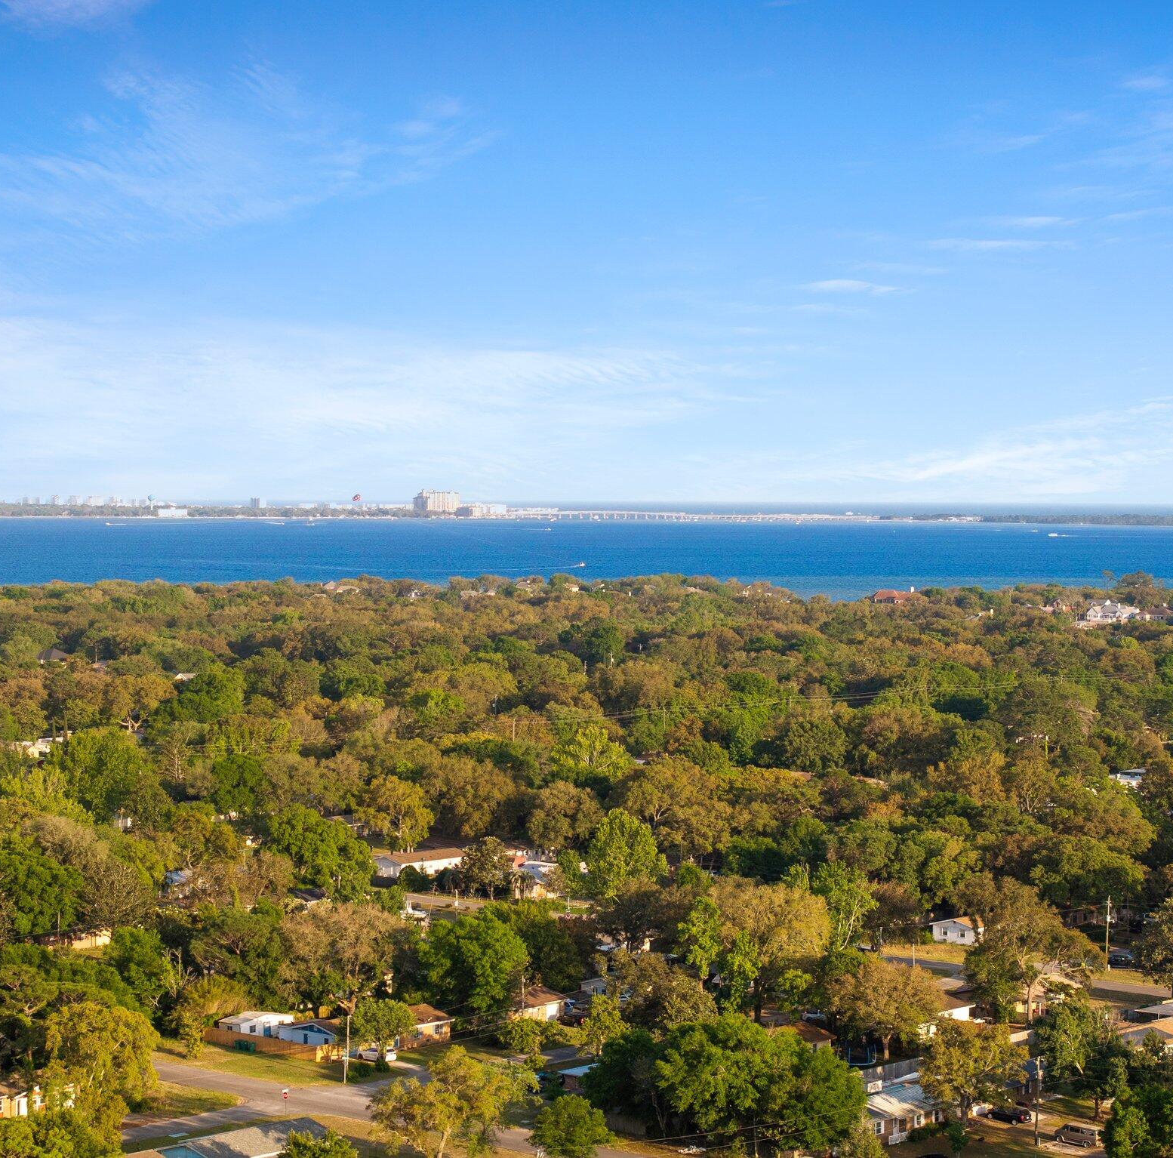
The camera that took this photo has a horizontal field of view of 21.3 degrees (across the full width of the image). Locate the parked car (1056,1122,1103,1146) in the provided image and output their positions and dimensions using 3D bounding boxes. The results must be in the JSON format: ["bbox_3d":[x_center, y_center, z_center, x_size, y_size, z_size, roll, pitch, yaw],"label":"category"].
[{"bbox_3d":[49.510,55.550,312.930,1.980,2.030,5.150,-1,2,-39],"label":"parked car"}]

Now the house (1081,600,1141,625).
[{"bbox_3d":[259.550,15.820,1554.550,28.000,10.500,16.000,0,2,9],"label":"house"}]

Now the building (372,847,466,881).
[{"bbox_3d":[-28.020,47.980,529.680,16.500,4.000,8.800,-1,2,-44],"label":"building"}]

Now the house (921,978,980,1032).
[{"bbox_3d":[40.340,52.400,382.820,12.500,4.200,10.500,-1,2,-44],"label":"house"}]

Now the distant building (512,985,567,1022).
[{"bbox_3d":[-9.146,51.983,382.179,7.500,4.300,10.500,2,2,40],"label":"distant building"}]

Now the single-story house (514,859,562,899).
[{"bbox_3d":[-7.469,48.547,503.470,11.000,4.300,8.500,2,2,40],"label":"single-story house"}]

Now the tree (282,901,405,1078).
[{"bbox_3d":[-29.050,46.490,374.890,14.570,16.000,14.570,0,2,0],"label":"tree"}]

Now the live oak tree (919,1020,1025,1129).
[{"bbox_3d":[38.767,49.840,315.498,10.800,10.800,10.600,0,2,0],"label":"live oak tree"}]

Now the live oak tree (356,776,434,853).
[{"bbox_3d":[-33.926,41.840,554.027,13.800,14.600,13.000,0,2,0],"label":"live oak tree"}]

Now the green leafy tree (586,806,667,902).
[{"bbox_3d":[6.099,43.537,490.029,13.000,15.200,12.500,0,2,0],"label":"green leafy tree"}]

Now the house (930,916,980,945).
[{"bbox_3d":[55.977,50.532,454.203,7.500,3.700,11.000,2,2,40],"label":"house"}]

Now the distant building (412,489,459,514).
[{"bbox_3d":[-360.967,-181.952,7500.000,88.000,60.000,70.000,-1,2,-28],"label":"distant building"}]

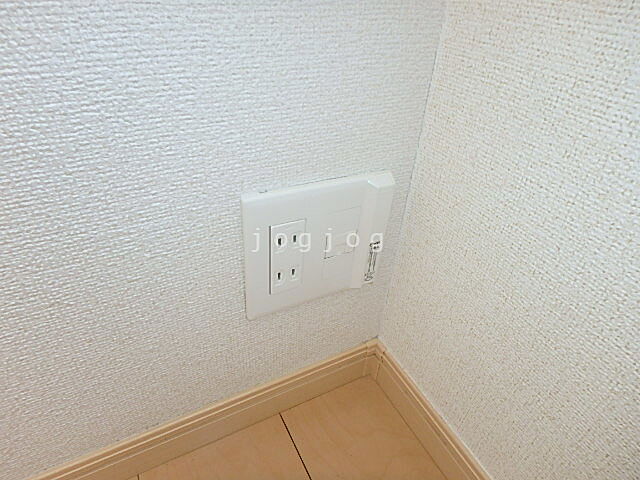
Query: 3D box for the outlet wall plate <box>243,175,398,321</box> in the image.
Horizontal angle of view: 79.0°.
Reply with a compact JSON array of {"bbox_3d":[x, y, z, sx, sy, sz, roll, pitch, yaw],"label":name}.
[{"bbox_3d":[0.003,0.008,0.330,0.131,0.119,0.016,-13,38,-25],"label":"outlet wall plate"}]

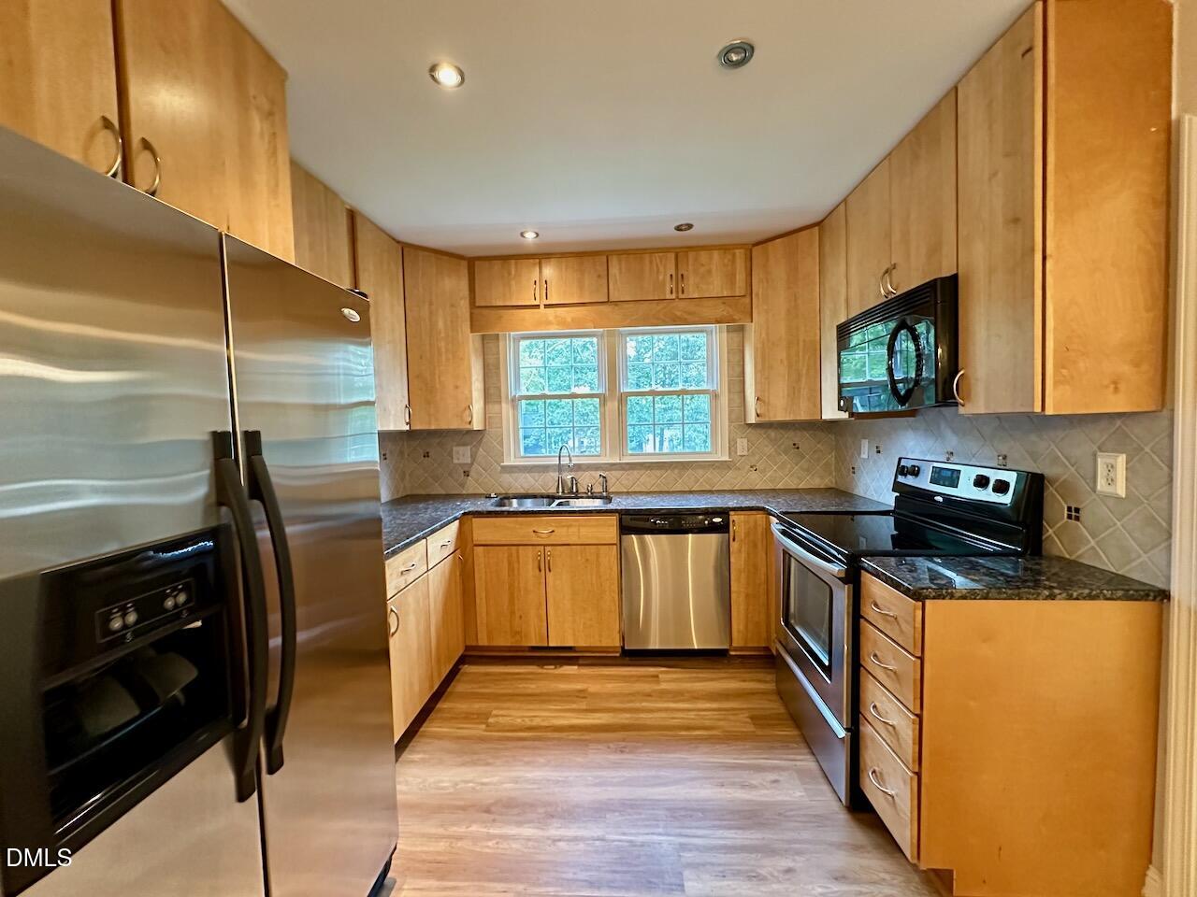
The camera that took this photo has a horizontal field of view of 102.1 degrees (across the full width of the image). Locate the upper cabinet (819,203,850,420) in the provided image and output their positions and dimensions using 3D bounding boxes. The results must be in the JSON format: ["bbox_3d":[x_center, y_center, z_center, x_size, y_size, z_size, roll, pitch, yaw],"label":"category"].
[{"bbox_3d":[1.385,-0.685,2.507,0.319,1.067,0.324,-1,2,3],"label":"upper cabinet"}]

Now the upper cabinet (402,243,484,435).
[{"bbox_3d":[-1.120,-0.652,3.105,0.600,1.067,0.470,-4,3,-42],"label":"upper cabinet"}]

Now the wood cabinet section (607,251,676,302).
[{"bbox_3d":[0.279,-1.061,3.137,0.415,0.292,0.305,-1,3,3],"label":"wood cabinet section"}]

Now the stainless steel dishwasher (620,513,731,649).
[{"bbox_3d":[0.458,0.772,3.034,0.612,0.821,0.607,-1,2,3],"label":"stainless steel dishwasher"}]

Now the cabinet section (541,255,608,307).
[{"bbox_3d":[-0.136,-1.052,3.158,0.410,0.289,0.305,-1,3,3],"label":"cabinet section"}]

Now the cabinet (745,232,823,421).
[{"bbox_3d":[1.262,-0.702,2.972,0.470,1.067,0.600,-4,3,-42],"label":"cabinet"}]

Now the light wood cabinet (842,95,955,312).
[{"bbox_3d":[1.350,-0.887,1.953,0.319,0.614,0.766,-1,2,3],"label":"light wood cabinet"}]

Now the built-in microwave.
[{"bbox_3d":[1.319,-0.373,1.950,0.400,0.425,0.745,-1,3,3],"label":"built-in microwave"}]

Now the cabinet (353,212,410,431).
[{"bbox_3d":[-1.284,-0.626,2.579,0.291,1.067,0.481,-1,2,3],"label":"cabinet"}]

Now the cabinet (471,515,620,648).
[{"bbox_3d":[-0.279,0.783,3.089,0.846,0.819,0.617,-1,2,3],"label":"cabinet"}]

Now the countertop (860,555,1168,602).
[{"bbox_3d":[1.187,0.386,1.443,0.643,0.039,0.300,-1,2,3],"label":"countertop"}]

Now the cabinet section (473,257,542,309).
[{"bbox_3d":[-0.561,-1.041,3.179,0.411,0.290,0.305,-1,3,3],"label":"cabinet section"}]

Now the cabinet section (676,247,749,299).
[{"bbox_3d":[0.705,-1.074,3.116,0.413,0.289,0.305,-1,3,3],"label":"cabinet section"}]

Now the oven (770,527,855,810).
[{"bbox_3d":[1.183,0.789,1.996,0.688,0.904,0.754,-1,2,3],"label":"oven"}]

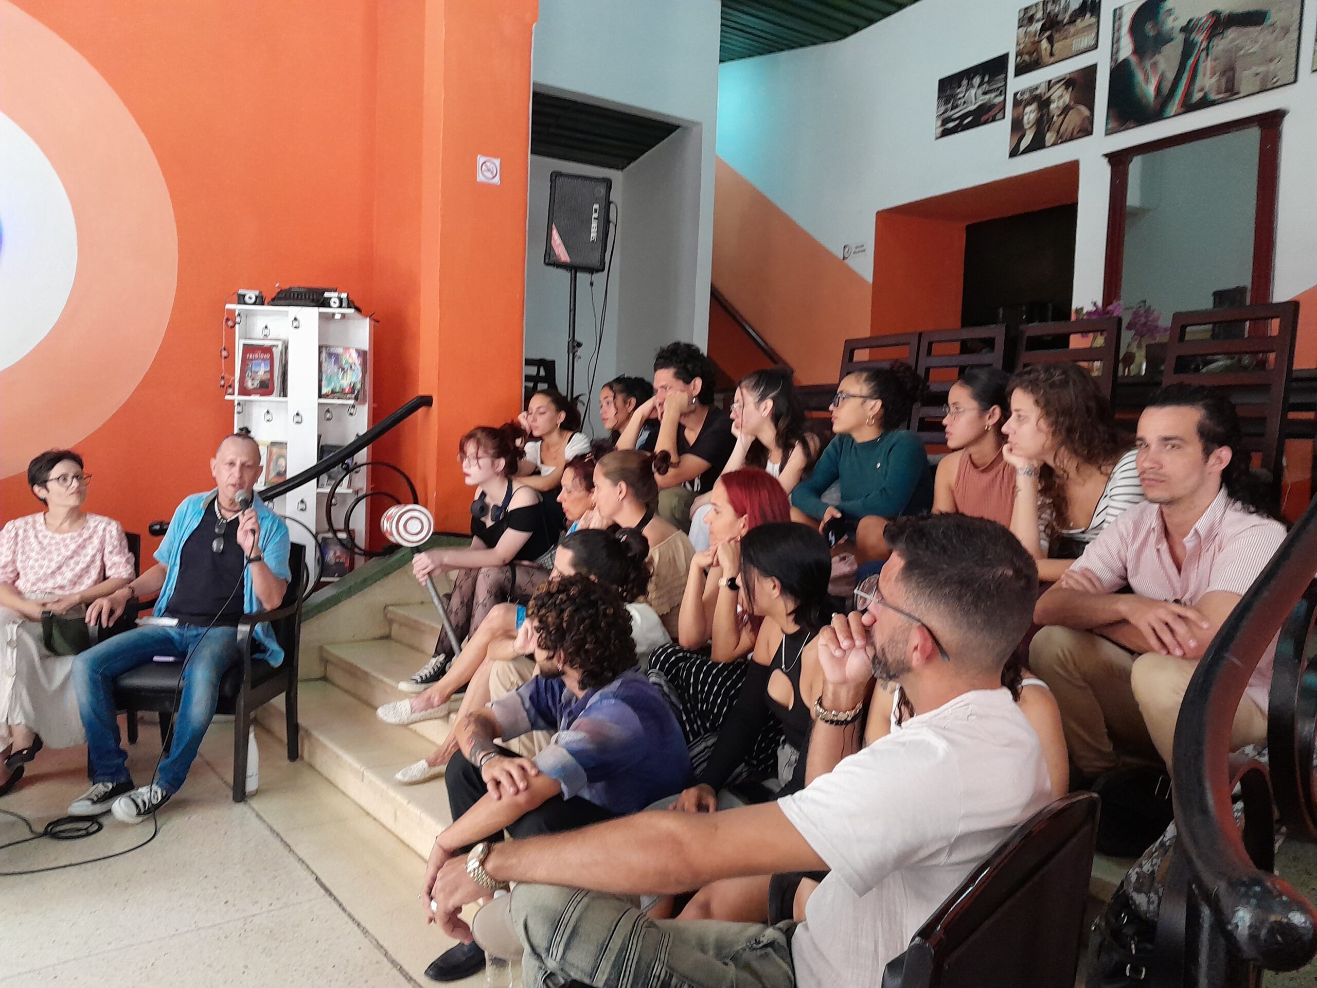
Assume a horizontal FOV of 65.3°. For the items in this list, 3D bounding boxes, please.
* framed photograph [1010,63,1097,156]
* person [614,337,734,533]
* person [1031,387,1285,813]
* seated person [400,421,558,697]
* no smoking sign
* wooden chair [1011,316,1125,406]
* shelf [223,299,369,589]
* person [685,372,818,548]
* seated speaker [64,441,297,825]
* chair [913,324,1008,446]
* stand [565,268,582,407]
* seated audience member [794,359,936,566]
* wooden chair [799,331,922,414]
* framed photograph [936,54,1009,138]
[{"bbox_3d":[2.081,-2.017,5.422,0.030,0.352,0.540,0,4,-29],"label":"framed photograph"},{"bbox_3d":[0.083,-0.050,4.054,0.660,1.075,0.540,-1,4,-38],"label":"person"},{"bbox_3d":[1.109,0.289,2.243,0.800,1.030,0.560,-1,4,-42],"label":"person"},{"bbox_3d":[-0.650,0.245,4.201,0.800,1.050,0.490,0,4,-35],"label":"seated person"},{"bbox_3d":[-0.888,-1.695,5.382,0.142,0.145,0.006,0,4,-34],"label":"no smoking sign"},{"bbox_3d":[1.296,-0.159,3.744,0.500,0.955,0.450,0,4,-31],"label":"wooden chair"},{"bbox_3d":[-1.916,0.003,5.434,0.720,1.965,0.270,2,3,-1],"label":"shelf"},{"bbox_3d":[0.358,0.019,3.867,0.640,0.980,0.440,0,4,-33],"label":"person"},{"bbox_3d":[-1.735,0.430,3.804,0.620,1.300,0.730,2,3,8],"label":"seated speaker"},{"bbox_3d":[0.974,-0.152,3.989,0.520,1.000,0.450,0,4,-30],"label":"chair"},{"bbox_3d":[-0.499,-0.570,5.727,0.750,1.410,0.750,-1,4,-38],"label":"stand"},{"bbox_3d":[0.723,0.045,3.638,0.640,0.980,0.500,-1,5,-40],"label":"seated audience member"},{"bbox_3d":[0.734,-0.192,4.359,0.520,1.000,0.450,0,4,-30],"label":"wooden chair"},{"bbox_3d":[1.902,-2.404,6.226,0.025,0.380,0.571,0,4,-30],"label":"framed photograph"}]

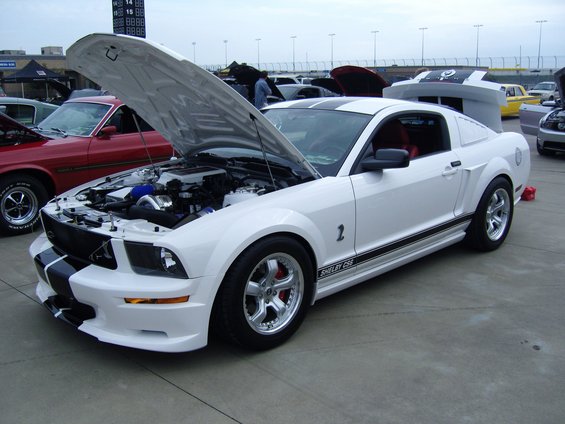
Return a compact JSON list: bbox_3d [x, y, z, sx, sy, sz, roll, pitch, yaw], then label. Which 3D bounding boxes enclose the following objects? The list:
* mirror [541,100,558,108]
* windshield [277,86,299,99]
[{"bbox_3d":[5.964,-2.417,12.400,0.270,0.130,0.160,-4,14,-17],"label":"mirror"},{"bbox_3d":[-0.166,-3.624,17.141,1.450,0.170,0.870,13,44,44],"label":"windshield"}]

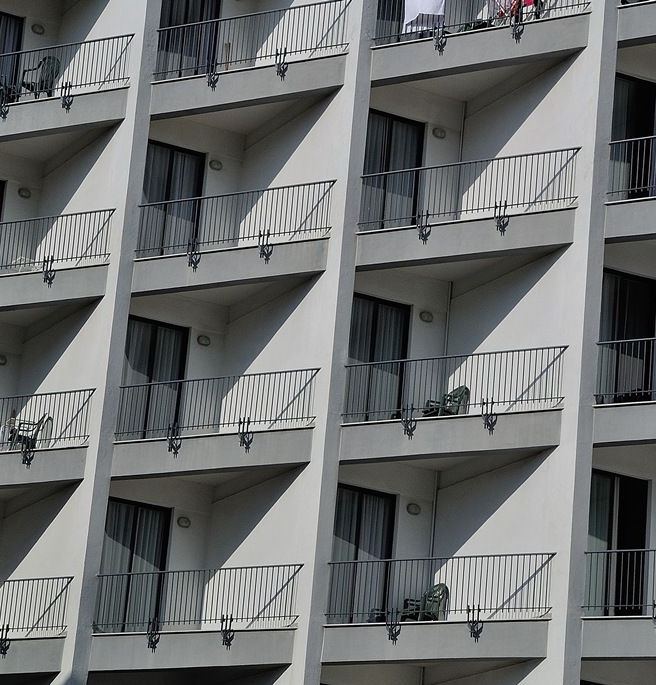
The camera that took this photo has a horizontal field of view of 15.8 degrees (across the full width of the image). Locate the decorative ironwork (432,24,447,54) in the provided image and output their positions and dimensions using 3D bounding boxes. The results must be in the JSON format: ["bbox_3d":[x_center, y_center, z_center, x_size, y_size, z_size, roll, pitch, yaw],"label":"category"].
[{"bbox_3d":[1.654,-4.529,35.267,0.200,0.490,0.100,-4,-17,27],"label":"decorative ironwork"}]

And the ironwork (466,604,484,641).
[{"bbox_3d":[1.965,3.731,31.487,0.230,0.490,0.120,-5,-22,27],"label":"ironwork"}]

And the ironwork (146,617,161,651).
[{"bbox_3d":[-2.577,4.272,34.756,0.200,0.490,0.100,-4,-17,27],"label":"ironwork"}]

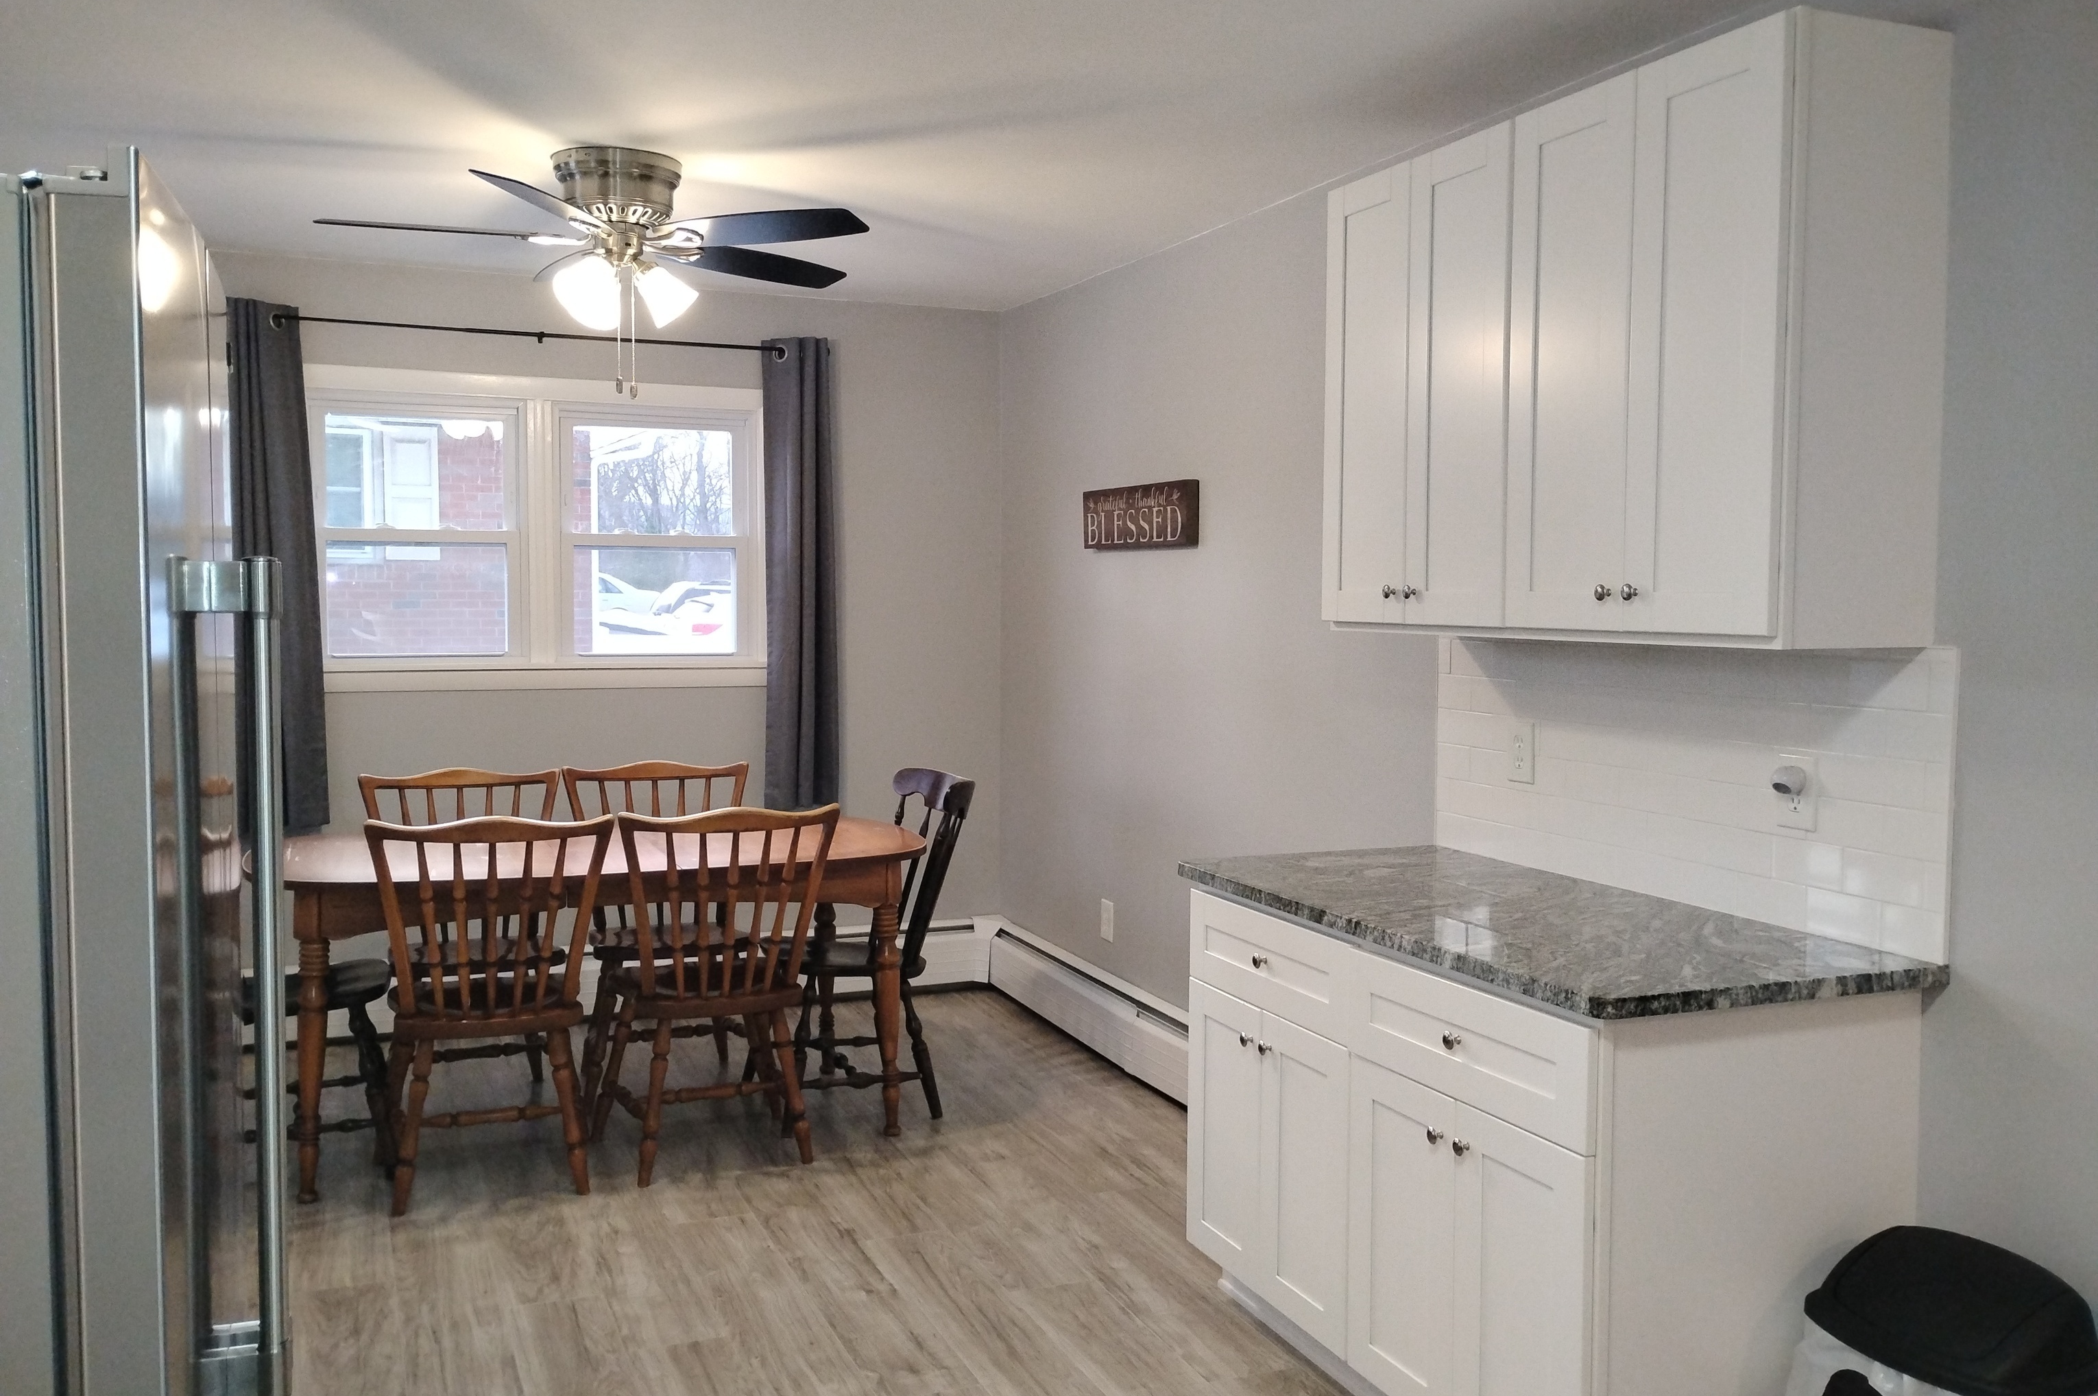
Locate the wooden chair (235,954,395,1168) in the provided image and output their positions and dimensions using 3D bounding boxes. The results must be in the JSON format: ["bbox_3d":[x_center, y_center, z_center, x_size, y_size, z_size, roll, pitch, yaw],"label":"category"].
[{"bbox_3d":[-1.958,0.707,4.286,0.560,0.930,0.570,-1,4,-23],"label":"wooden chair"}]

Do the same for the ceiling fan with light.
[{"bbox_3d":[-1.008,-0.981,3.982,1.320,0.545,1.290,-1,4,-23],"label":"ceiling fan with light"}]

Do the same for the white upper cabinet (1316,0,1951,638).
[{"bbox_3d":[0.964,-0.567,3.059,0.323,0.916,1.214,-1,4,-23],"label":"white upper cabinet"}]

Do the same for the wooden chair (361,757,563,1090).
[{"bbox_3d":[-1.613,0.682,4.747,0.555,0.930,0.530,-1,4,-23],"label":"wooden chair"}]

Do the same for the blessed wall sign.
[{"bbox_3d":[0.265,-0.536,5.067,0.040,0.182,0.705,-1,4,-23],"label":"blessed wall sign"}]

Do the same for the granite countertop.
[{"bbox_3d":[0.811,0.386,3.032,0.658,0.031,1.277,-1,4,-23],"label":"granite countertop"}]

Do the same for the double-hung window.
[{"bbox_3d":[-1.641,-0.528,5.506,1.460,0.990,0.100,-1,4,-23],"label":"double-hung window"}]

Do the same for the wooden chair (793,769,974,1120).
[{"bbox_3d":[-0.548,0.683,4.848,0.550,0.930,0.570,-1,4,-23],"label":"wooden chair"}]

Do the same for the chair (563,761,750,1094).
[{"bbox_3d":[-1.101,0.672,4.964,0.555,0.930,0.530,-1,4,-23],"label":"chair"}]

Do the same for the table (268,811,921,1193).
[{"bbox_3d":[-1.199,0.777,4.586,1.750,0.765,1.010,-1,4,-23],"label":"table"}]

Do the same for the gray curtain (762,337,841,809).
[{"bbox_3d":[-0.839,-0.418,5.770,0.270,1.605,0.105,-1,4,-23],"label":"gray curtain"}]

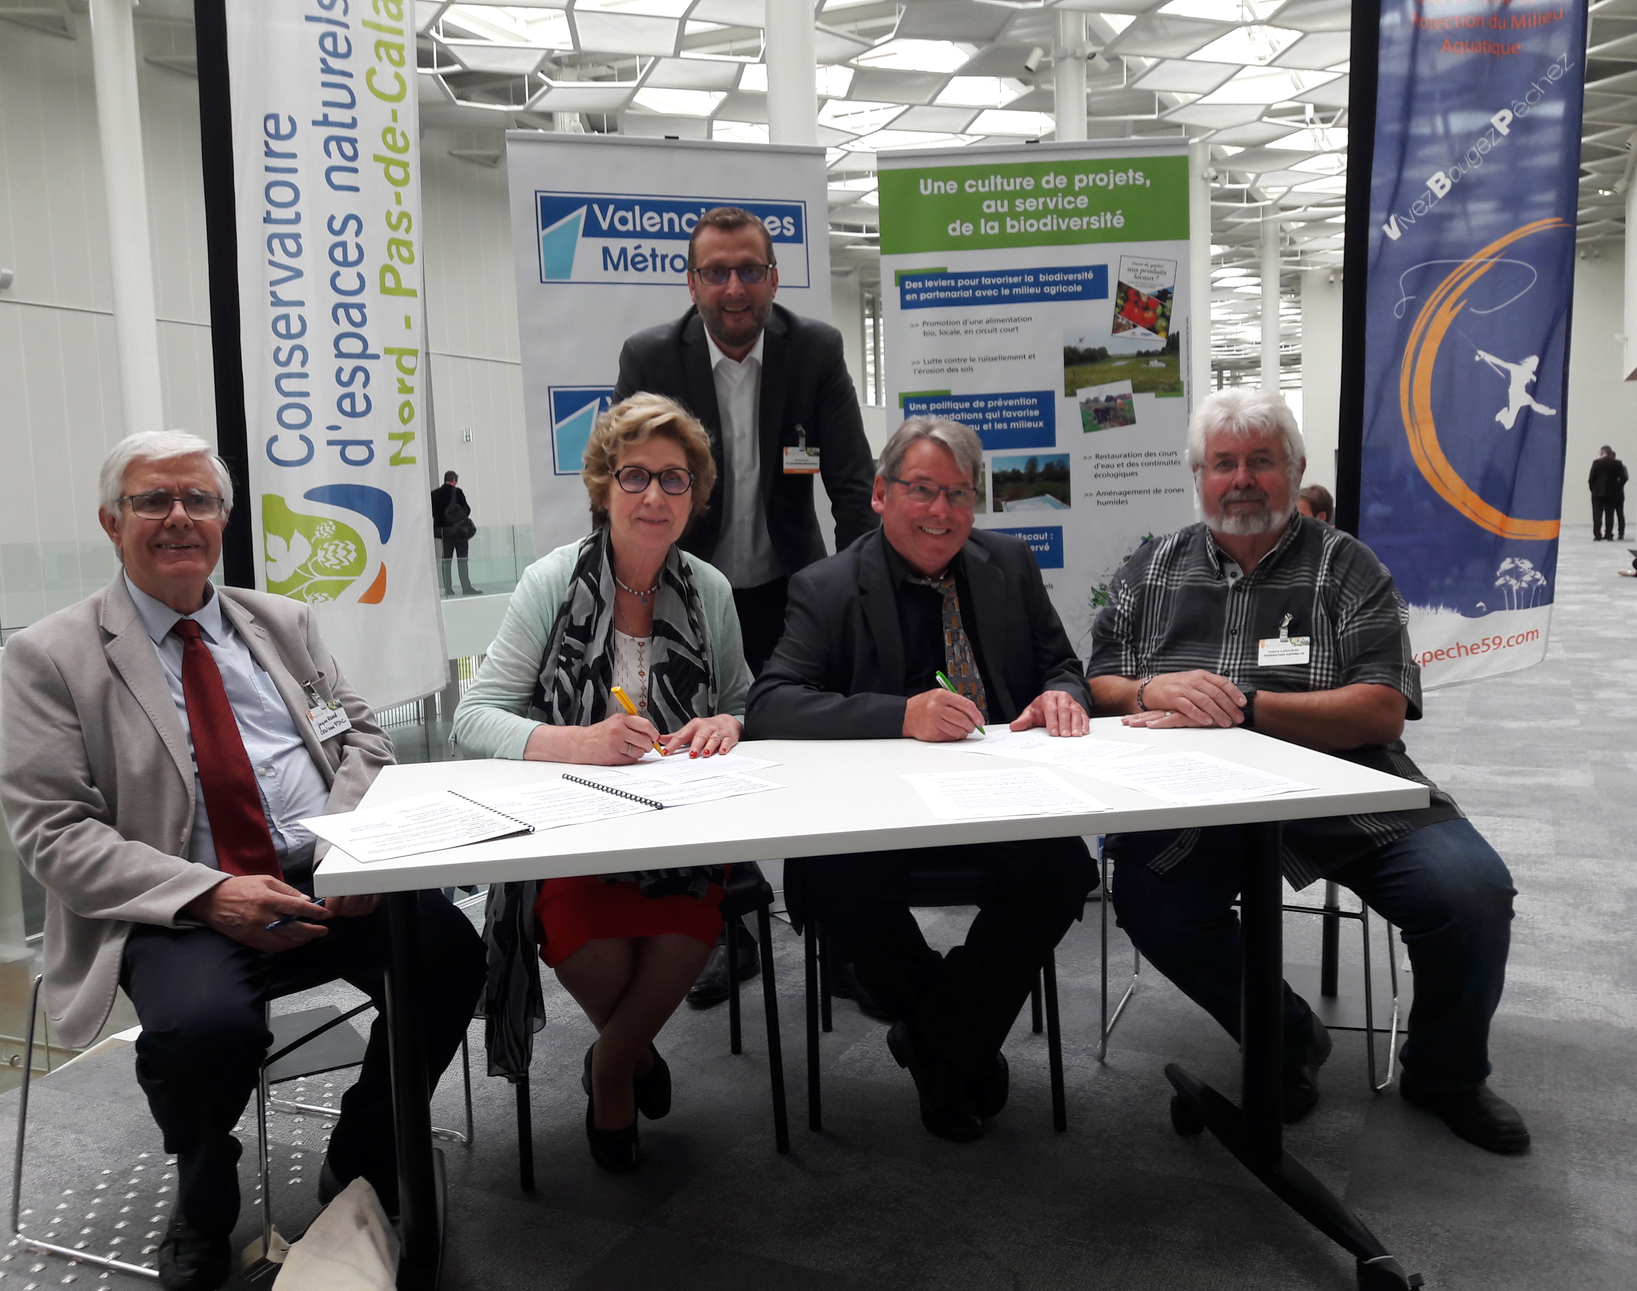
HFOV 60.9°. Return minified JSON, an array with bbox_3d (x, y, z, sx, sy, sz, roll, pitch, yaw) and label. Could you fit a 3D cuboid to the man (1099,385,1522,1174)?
[{"bbox_3d":[0.847,0.186,2.604,0.720,1.320,0.780,-1,6,14],"label":"man"}]

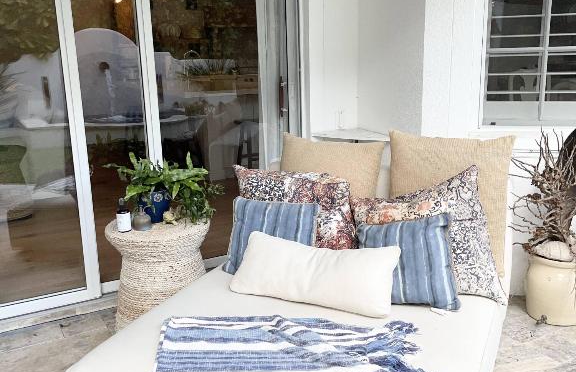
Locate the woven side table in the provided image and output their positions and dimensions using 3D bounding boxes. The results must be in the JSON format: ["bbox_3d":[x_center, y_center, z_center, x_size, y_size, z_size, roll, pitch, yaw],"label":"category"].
[{"bbox_3d":[-0.597,0.430,2.730,0.470,0.470,0.470,-5,14,-13],"label":"woven side table"}]

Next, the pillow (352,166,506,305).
[{"bbox_3d":[0.579,0.196,2.406,0.603,0.533,0.159,-8,-3,24],"label":"pillow"}]

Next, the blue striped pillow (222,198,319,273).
[{"bbox_3d":[-0.071,0.242,2.570,0.400,0.368,0.127,7,0,24],"label":"blue striped pillow"}]

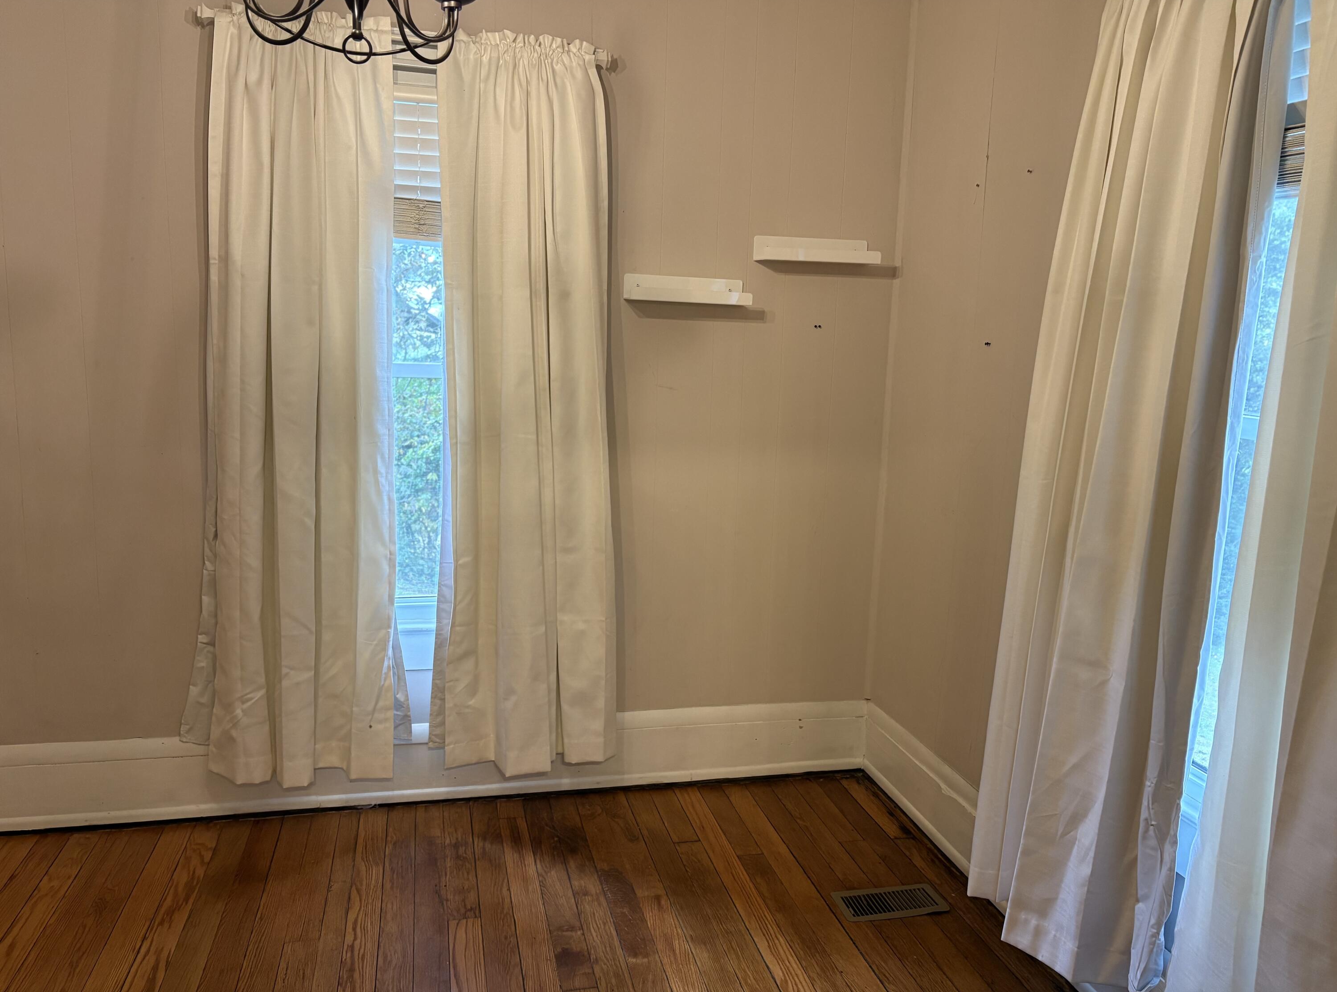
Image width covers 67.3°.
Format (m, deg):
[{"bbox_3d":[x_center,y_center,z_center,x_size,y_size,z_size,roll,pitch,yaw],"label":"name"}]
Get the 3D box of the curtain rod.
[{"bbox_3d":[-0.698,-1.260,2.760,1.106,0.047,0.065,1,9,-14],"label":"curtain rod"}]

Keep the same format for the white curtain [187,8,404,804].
[{"bbox_3d":[-1.062,-0.227,2.821,0.630,2.147,0.130,0,9,-14],"label":"white curtain"}]

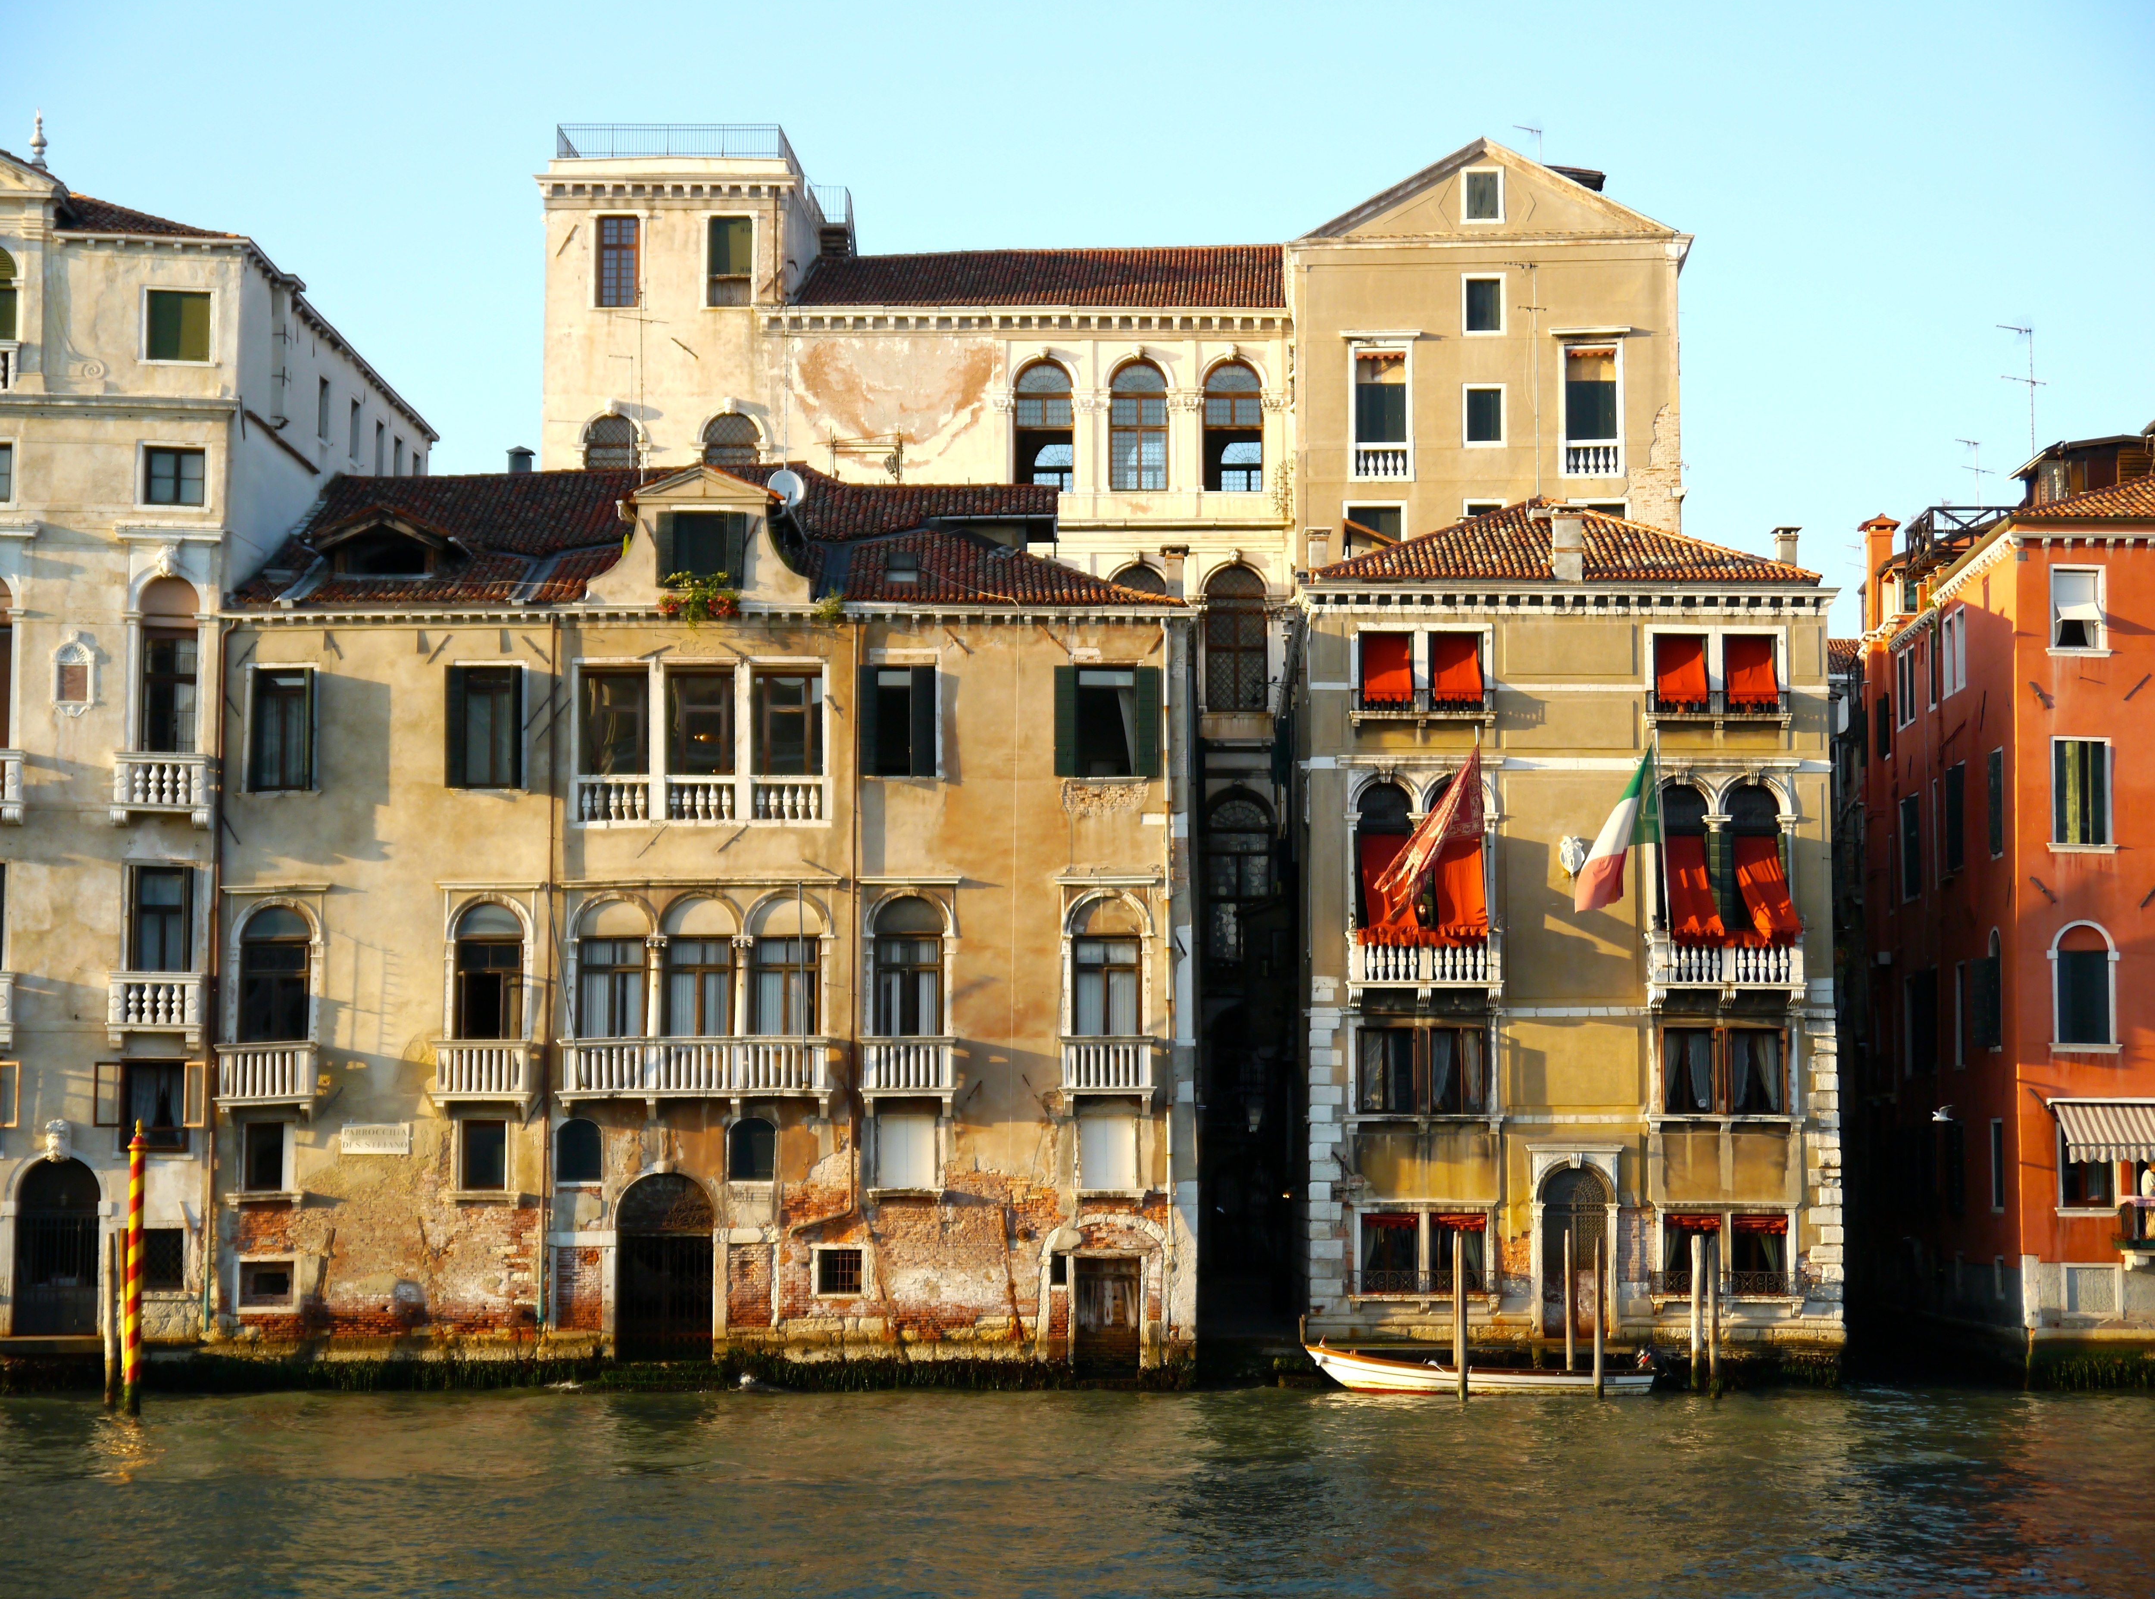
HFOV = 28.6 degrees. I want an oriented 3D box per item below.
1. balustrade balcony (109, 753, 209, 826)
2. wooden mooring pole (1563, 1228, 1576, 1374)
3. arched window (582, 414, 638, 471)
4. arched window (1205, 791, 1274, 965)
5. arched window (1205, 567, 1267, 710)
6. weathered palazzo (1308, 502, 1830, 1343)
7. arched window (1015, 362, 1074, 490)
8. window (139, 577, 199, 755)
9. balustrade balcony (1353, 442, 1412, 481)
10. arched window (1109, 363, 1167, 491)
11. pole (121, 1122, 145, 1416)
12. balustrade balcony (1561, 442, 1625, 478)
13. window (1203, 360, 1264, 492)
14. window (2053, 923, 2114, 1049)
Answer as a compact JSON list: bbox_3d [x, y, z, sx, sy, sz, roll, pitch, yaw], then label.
[{"bbox_3d":[-16.635,-0.154,76.872,1.785,1.345,0.600,1,-6,-11],"label":"balustrade balcony"},{"bbox_3d":[8.436,8.759,72.703,0.165,2.822,0.165,0,-6,0],"label":"wooden mooring pole"},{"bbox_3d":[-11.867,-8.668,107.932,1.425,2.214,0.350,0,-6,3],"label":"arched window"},{"bbox_3d":[4.041,1.984,105.986,1.726,4.390,0.300,0,-6,0],"label":"arched window"},{"bbox_3d":[4.001,-4.057,106.578,1.609,3.757,0.300,0,-6,0],"label":"arched window"},{"bbox_3d":[8.923,2.600,82.892,9.897,16.760,11.500,0,-6,-1],"label":"weathered palazzo"},{"bbox_3d":[-0.847,-9.460,107.431,1.496,3.286,0.350,0,-6,3],"label":"arched window"},{"bbox_3d":[-16.623,-2.238,77.508,1.083,3.656,0.300,1,-6,-11],"label":"window"},{"bbox_3d":[7.207,-8.024,100.422,1.400,0.889,0.300,0,-6,4],"label":"balustrade balcony"},{"bbox_3d":[1.540,-9.406,107.300,1.492,3.282,0.350,0,-6,3],"label":"arched window"},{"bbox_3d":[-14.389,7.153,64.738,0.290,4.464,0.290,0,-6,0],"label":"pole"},{"bbox_3d":[12.157,-8.024,99.927,1.475,0.885,0.300,0,-6,4],"label":"balustrade balcony"},{"bbox_3d":[3.935,-9.393,107.101,1.532,3.276,0.300,0,-6,0],"label":"window"},{"bbox_3d":[17.831,3.299,75.073,1.052,2.178,0.300,1,-6,-7],"label":"window"}]

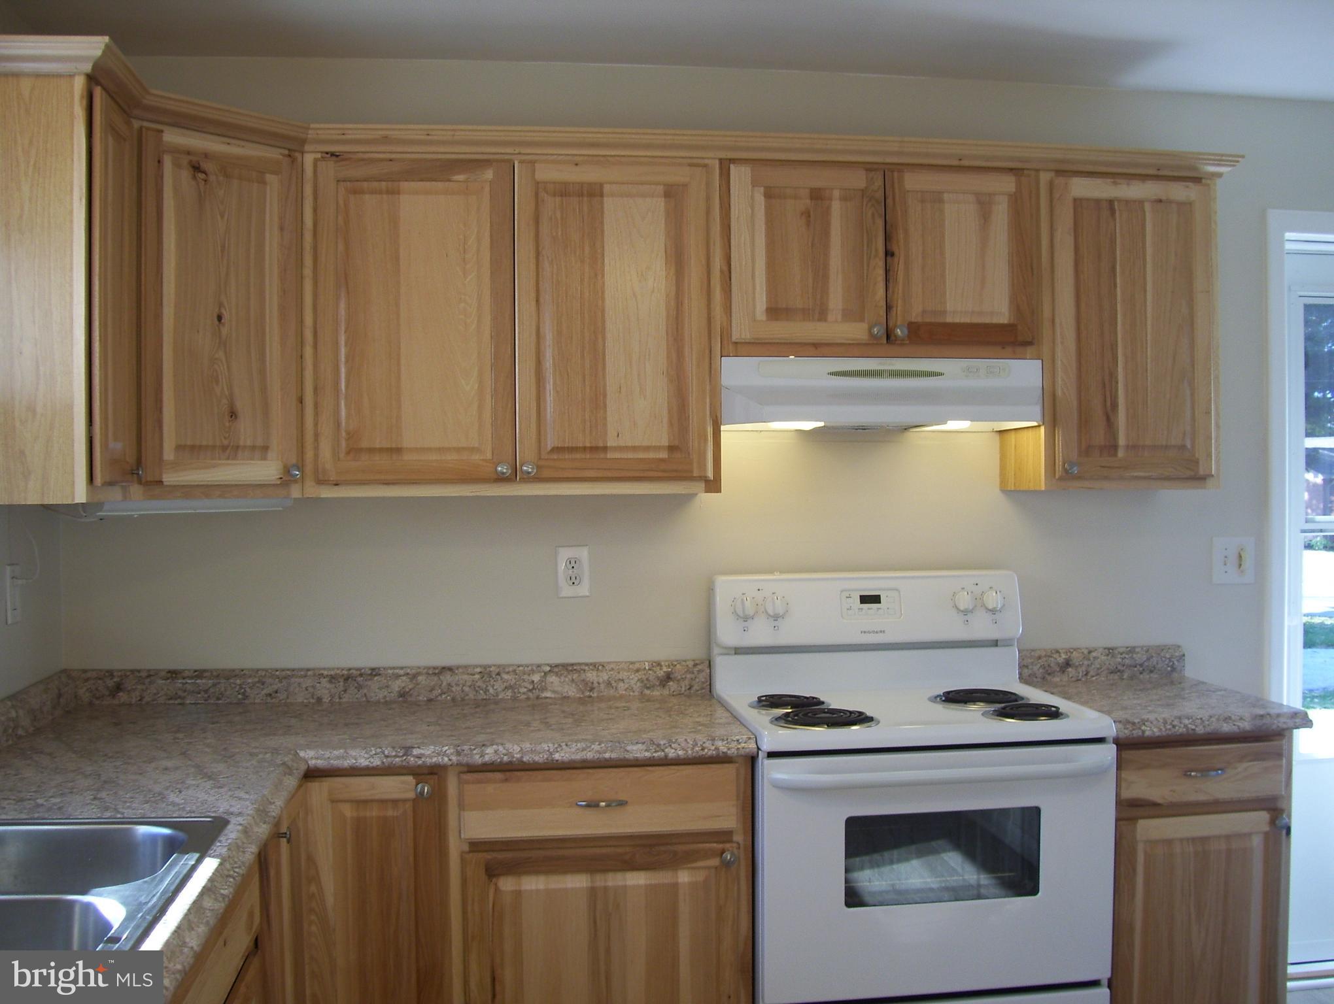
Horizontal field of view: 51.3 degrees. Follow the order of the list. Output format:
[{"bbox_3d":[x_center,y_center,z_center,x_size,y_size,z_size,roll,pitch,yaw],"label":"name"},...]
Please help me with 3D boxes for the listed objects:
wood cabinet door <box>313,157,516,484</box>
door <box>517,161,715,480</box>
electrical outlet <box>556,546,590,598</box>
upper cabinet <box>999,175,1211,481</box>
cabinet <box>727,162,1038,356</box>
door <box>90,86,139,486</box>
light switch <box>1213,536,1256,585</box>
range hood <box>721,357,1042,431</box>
[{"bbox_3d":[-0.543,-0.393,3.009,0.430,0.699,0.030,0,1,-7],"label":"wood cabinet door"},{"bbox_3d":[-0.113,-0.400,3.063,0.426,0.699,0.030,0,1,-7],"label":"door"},{"bbox_3d":[-0.226,0.170,3.362,0.078,0.124,0.009,-1,0,-8],"label":"electrical outlet"},{"bbox_3d":[1.062,-0.400,3.365,0.445,0.745,0.318,-1,0,-8],"label":"upper cabinet"},{"bbox_3d":[0.478,-0.550,3.288,0.752,0.447,0.318,-1,0,-8],"label":"cabinet"},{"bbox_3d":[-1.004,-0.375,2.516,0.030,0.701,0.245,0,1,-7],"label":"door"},{"bbox_3d":[1.462,0.152,3.576,0.123,0.122,0.013,-1,0,-8],"label":"light switch"},{"bbox_3d":[0.489,-0.250,3.230,0.760,0.153,0.445,-1,0,-8],"label":"range hood"}]

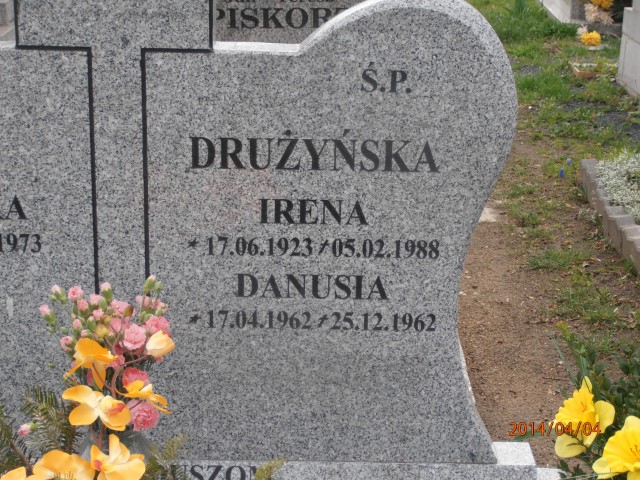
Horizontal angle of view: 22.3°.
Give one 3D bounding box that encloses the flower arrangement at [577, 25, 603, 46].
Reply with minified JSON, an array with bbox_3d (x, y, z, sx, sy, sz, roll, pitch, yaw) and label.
[{"bbox_3d":[1.408,-1.068,8.500,0.135,0.100,0.120,3,19,4],"label":"flower arrangement"}]

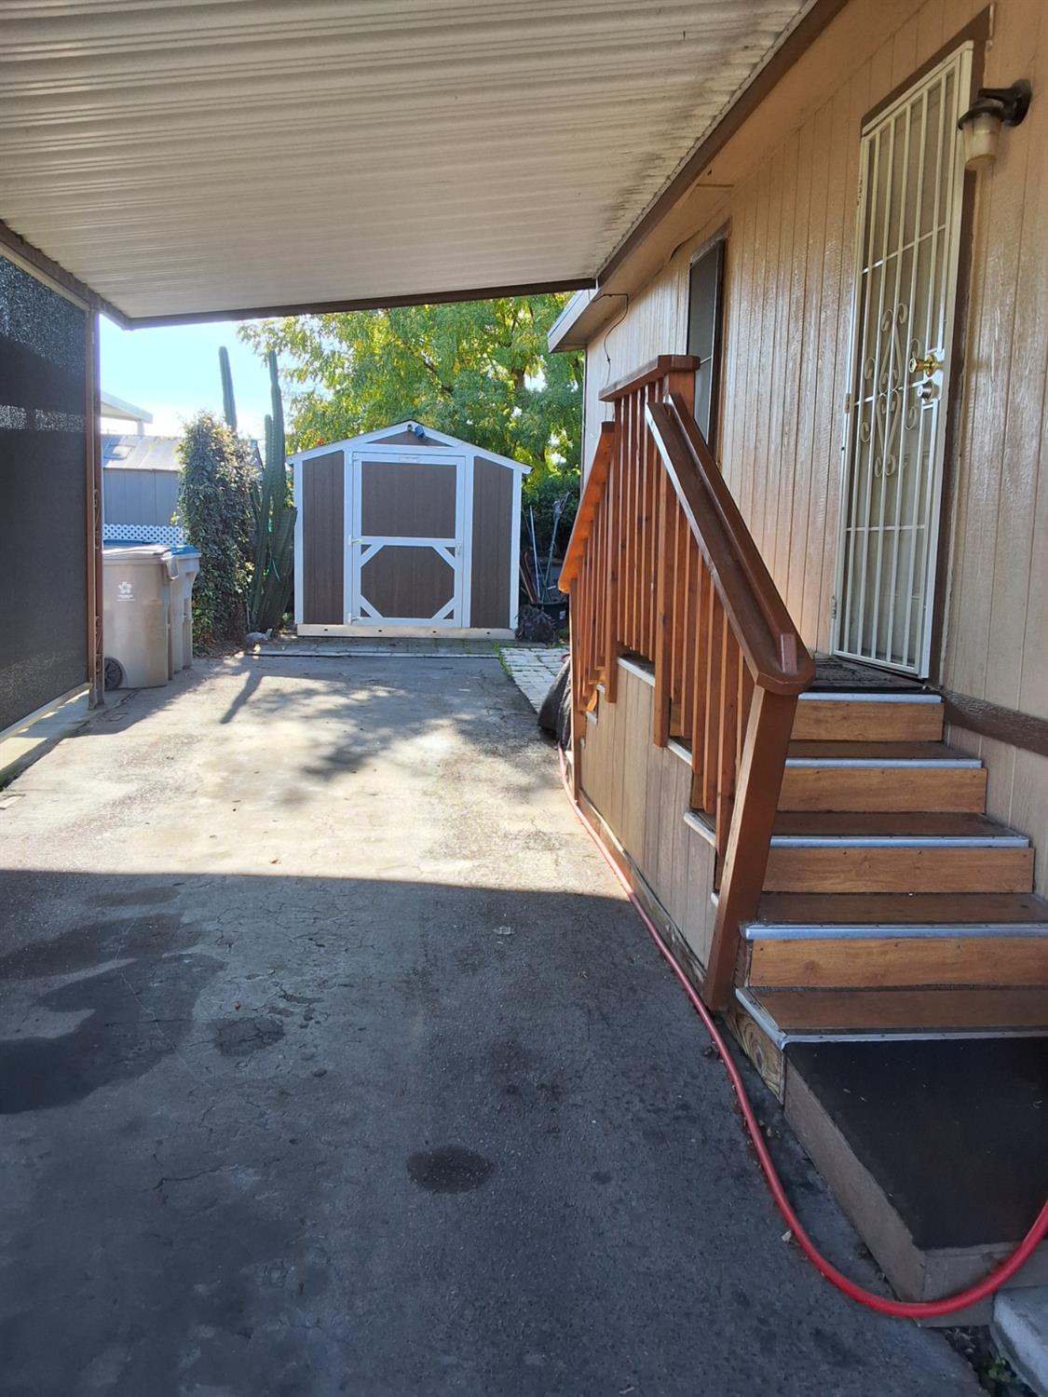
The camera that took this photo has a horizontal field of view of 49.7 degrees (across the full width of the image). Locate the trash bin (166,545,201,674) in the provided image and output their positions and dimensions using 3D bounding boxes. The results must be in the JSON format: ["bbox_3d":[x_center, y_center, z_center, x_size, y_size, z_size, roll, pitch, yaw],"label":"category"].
[{"bbox_3d":[-3.204,-0.801,9.792,0.750,1.070,0.650,0,8,-7],"label":"trash bin"}]

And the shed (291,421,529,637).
[{"bbox_3d":[-1.451,-2.034,13.729,2.660,2.370,2.750,0,8,-9],"label":"shed"}]

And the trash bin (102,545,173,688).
[{"bbox_3d":[-3.091,-0.643,8.790,0.750,1.070,0.650,-1,8,-12],"label":"trash bin"}]

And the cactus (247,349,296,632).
[{"bbox_3d":[-2.686,-2.189,12.040,0.520,2.954,0.500,0,8,-6],"label":"cactus"}]

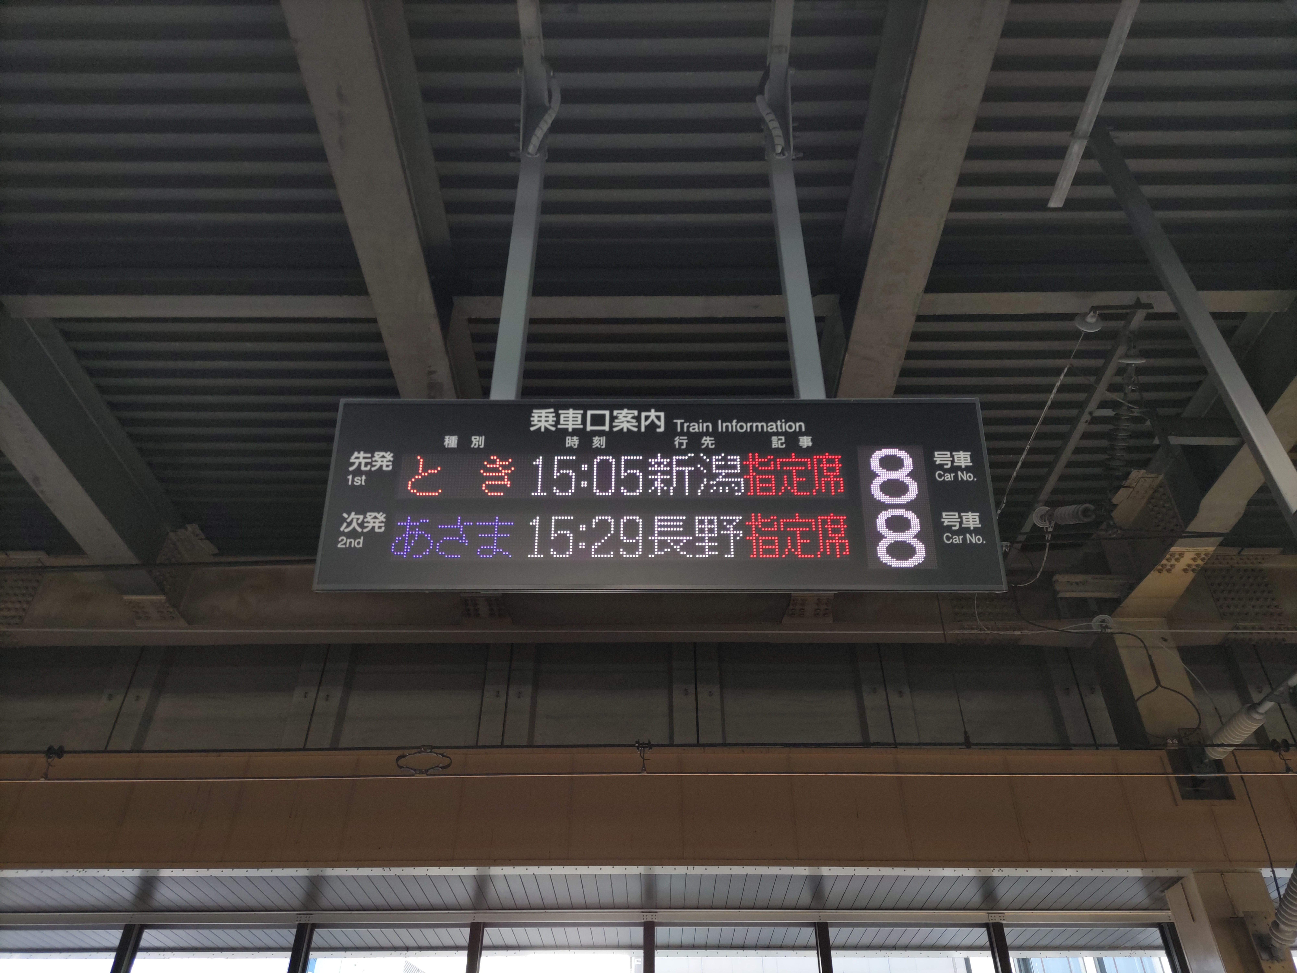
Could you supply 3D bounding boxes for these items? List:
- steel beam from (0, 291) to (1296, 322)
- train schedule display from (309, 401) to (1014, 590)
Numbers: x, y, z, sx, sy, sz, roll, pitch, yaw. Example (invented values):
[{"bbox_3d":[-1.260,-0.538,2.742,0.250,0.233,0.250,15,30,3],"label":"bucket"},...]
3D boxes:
[{"bbox_3d":[-0.020,-1.370,6.890,9.000,0.290,0.200,0,-37,0],"label":"steel beam"},{"bbox_3d":[0.022,0.039,1.990,1.310,0.410,0.160,0,-23,0],"label":"train schedule display"}]

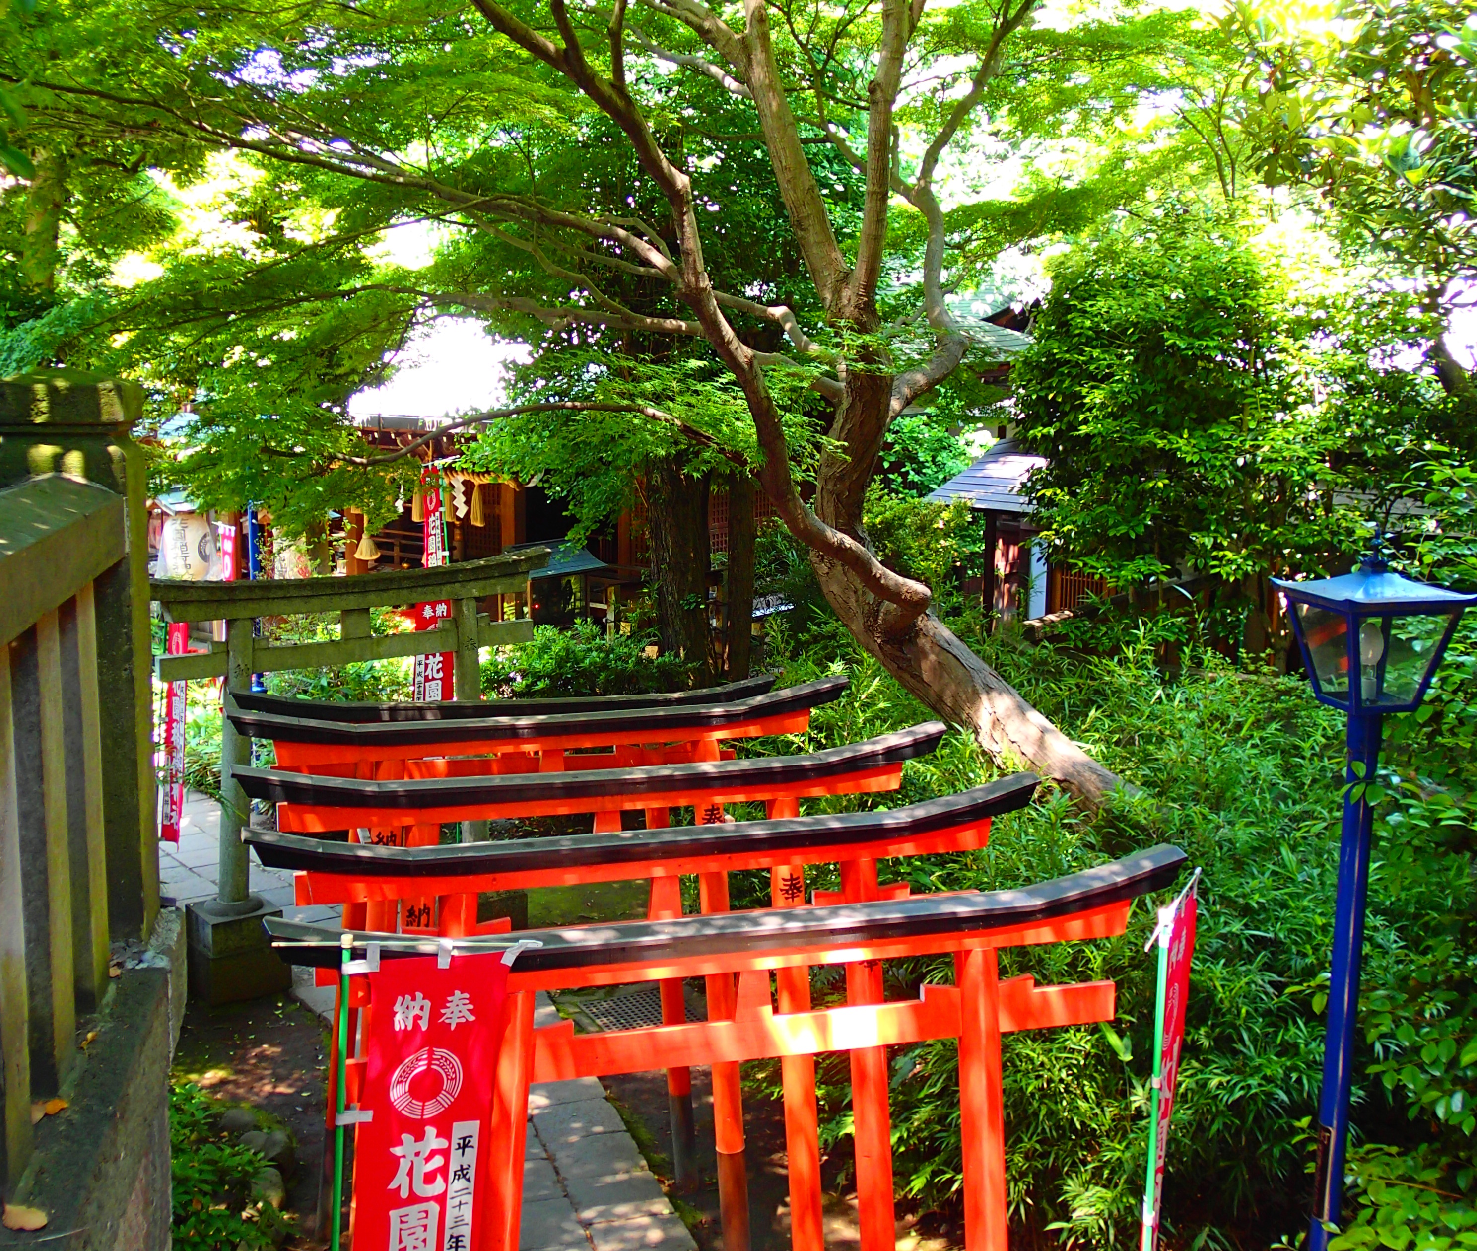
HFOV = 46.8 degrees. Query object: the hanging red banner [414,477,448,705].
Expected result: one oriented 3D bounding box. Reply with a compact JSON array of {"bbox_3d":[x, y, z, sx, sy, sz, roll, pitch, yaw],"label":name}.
[{"bbox_3d":[-2.505,-0.246,14.000,0.360,1.930,0.060,-3,10,-24],"label":"hanging red banner"}]

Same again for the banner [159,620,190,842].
[{"bbox_3d":[-4.152,0.733,12.600,0.380,1.780,0.070,8,12,36],"label":"banner"}]

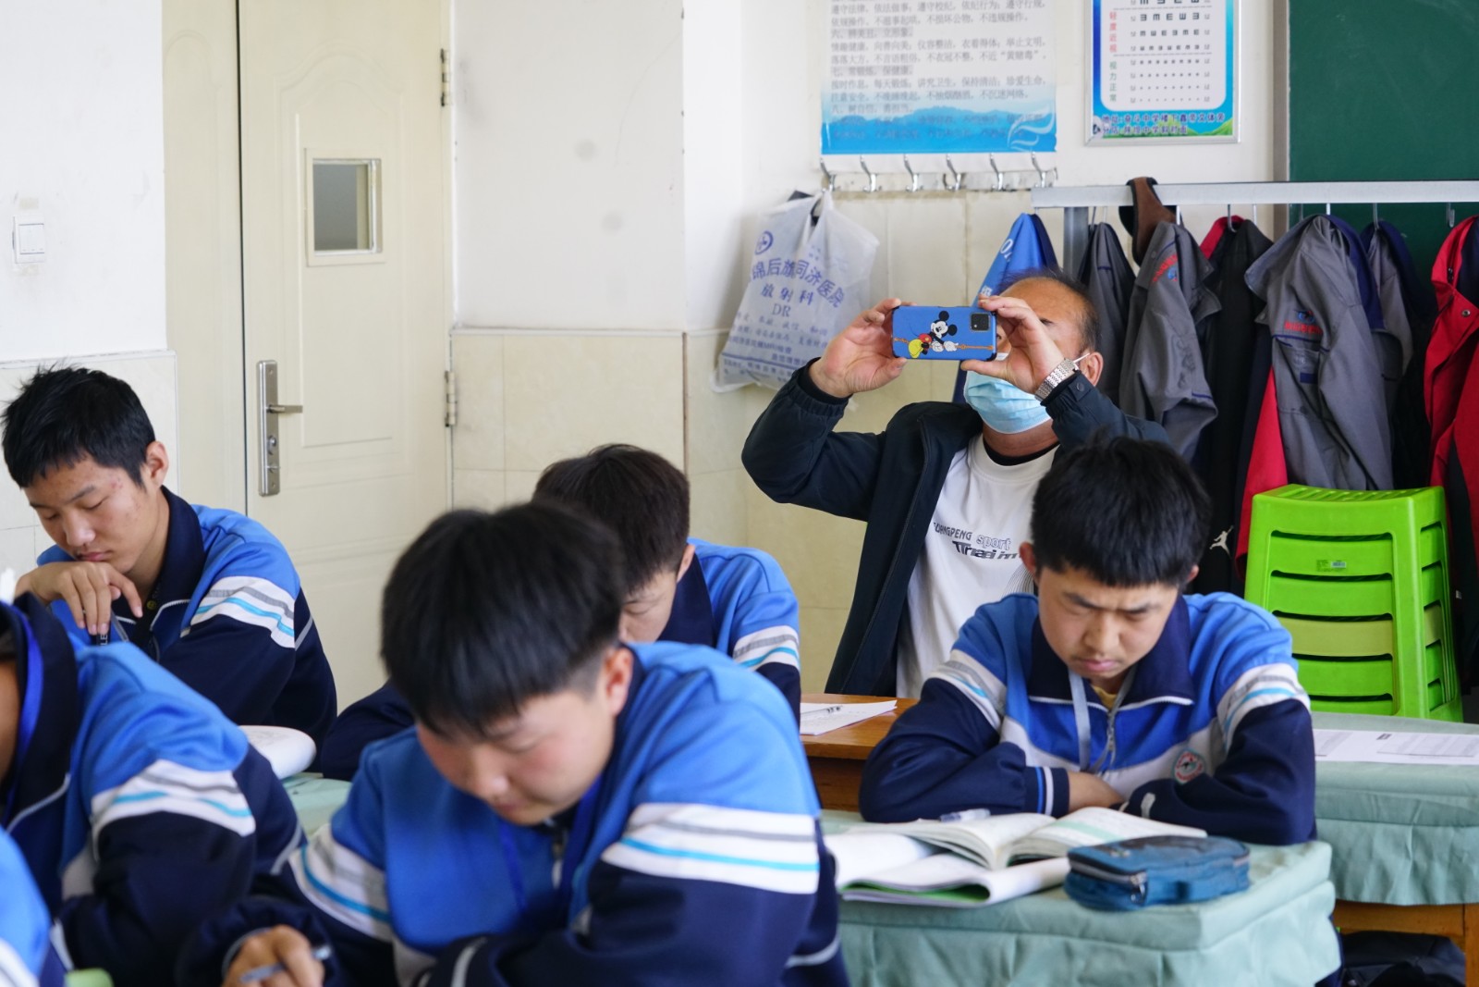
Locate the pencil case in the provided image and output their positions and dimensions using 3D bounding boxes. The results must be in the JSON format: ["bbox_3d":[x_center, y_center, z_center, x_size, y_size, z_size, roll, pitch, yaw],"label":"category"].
[{"bbox_3d":[0.423,0.374,3.839,0.164,0.046,0.110,-4,6,-33],"label":"pencil case"}]

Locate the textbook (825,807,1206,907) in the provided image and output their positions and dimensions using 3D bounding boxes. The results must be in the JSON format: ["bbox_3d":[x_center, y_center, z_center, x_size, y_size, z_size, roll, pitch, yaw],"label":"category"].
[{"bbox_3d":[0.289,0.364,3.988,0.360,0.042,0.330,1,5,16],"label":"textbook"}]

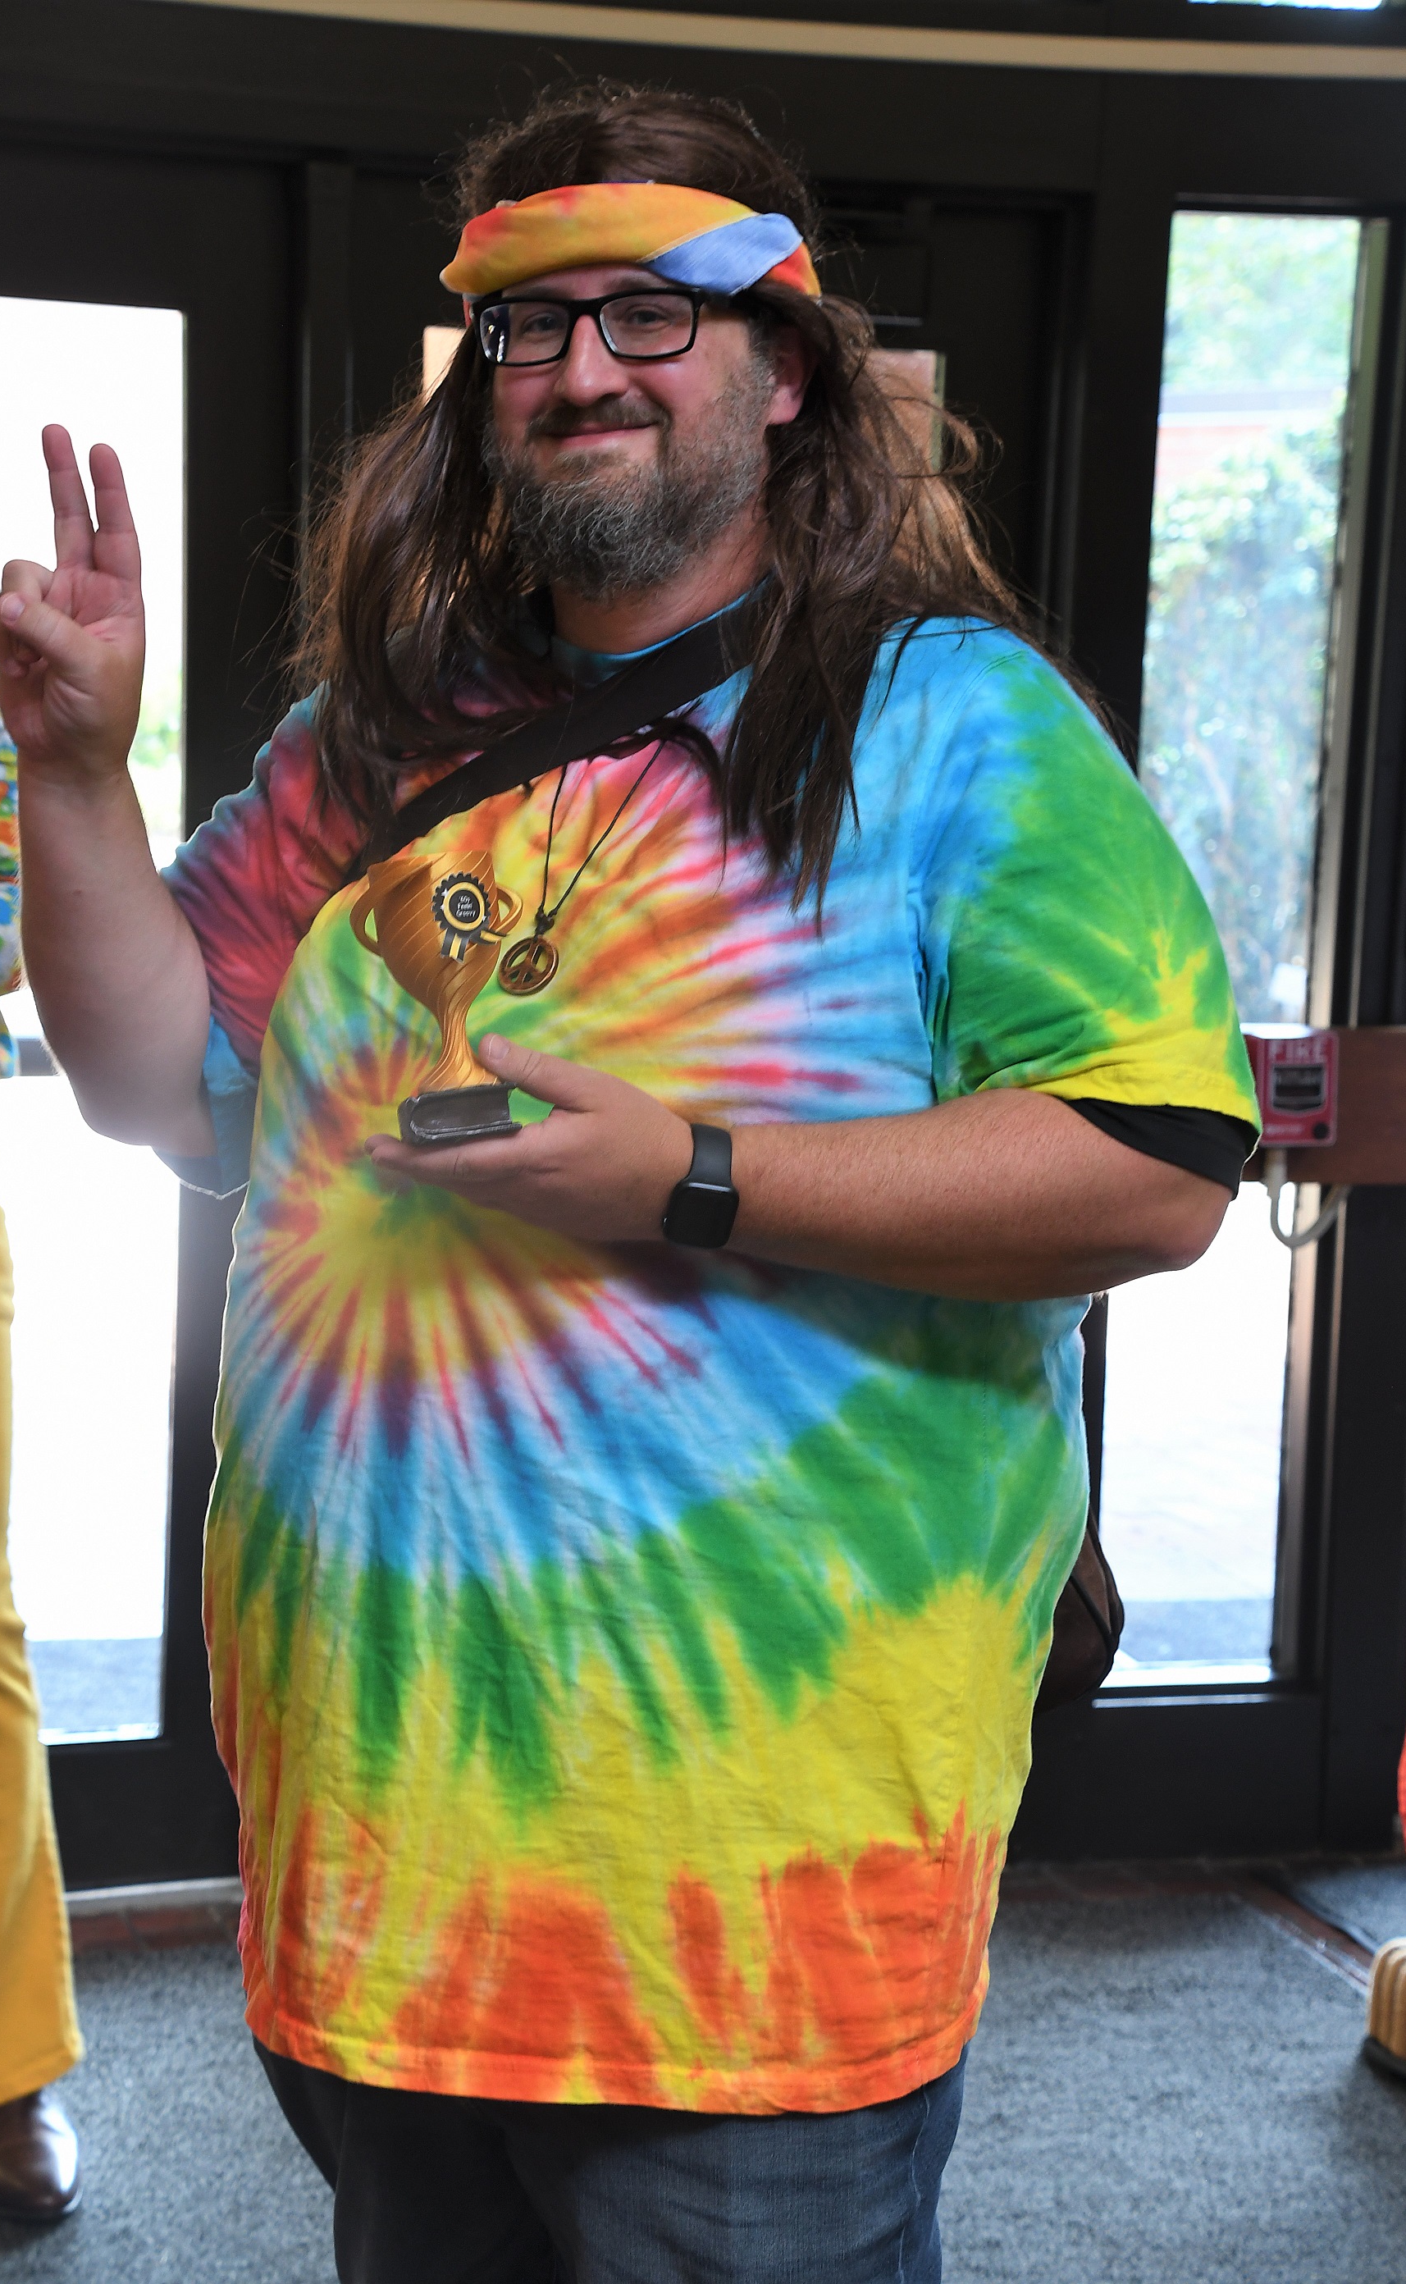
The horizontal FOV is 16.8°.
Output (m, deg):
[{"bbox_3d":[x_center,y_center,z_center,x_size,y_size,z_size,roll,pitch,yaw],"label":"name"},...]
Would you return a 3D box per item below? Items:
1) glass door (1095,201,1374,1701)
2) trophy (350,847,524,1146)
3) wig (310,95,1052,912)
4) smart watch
[{"bbox_3d":[0.653,-0.237,5.880,0.250,1.800,0.050,-1,9,-19],"label":"glass door"},{"bbox_3d":[-0.150,-0.085,2.740,0.102,0.162,0.072,-10,6,-19],"label":"trophy"},{"bbox_3d":[-0.021,-0.403,2.950,0.420,0.490,0.290,5,9,20],"label":"wig"},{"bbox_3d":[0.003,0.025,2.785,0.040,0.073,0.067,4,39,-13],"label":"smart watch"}]

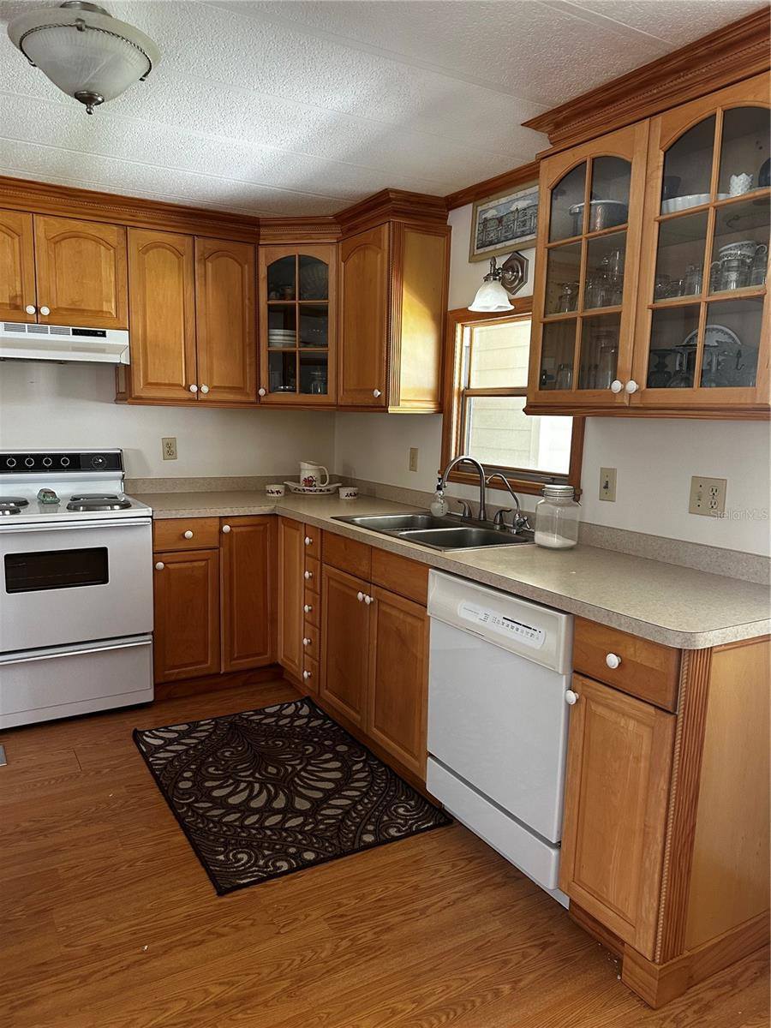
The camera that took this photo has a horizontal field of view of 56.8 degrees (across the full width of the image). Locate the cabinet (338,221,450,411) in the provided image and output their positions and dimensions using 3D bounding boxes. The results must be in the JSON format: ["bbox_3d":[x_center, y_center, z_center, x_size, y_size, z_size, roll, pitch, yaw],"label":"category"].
[{"bbox_3d":[0.016,-0.879,3.342,0.315,0.805,0.487,-3,9,-30],"label":"cabinet"}]

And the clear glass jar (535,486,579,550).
[{"bbox_3d":[0.612,0.006,2.511,0.151,0.209,0.151,1,8,0],"label":"clear glass jar"}]

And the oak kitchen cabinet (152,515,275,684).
[{"bbox_3d":[-0.931,0.355,3.578,0.587,0.782,0.611,-3,9,-31],"label":"oak kitchen cabinet"}]

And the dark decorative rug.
[{"bbox_3d":[-0.422,0.964,2.673,0.789,0.010,1.169,-3,9,-31],"label":"dark decorative rug"}]

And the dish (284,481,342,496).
[{"bbox_3d":[-0.395,-0.144,3.982,0.335,0.050,0.200,2,8,2],"label":"dish"}]

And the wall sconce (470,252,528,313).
[{"bbox_3d":[0.425,-0.913,2.770,0.209,0.230,0.176,-3,9,-31],"label":"wall sconce"}]

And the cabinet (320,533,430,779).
[{"bbox_3d":[0.188,0.484,2.892,0.600,0.795,0.880,-3,9,-30],"label":"cabinet"}]

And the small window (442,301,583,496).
[{"bbox_3d":[0.509,-0.477,2.866,0.080,0.742,0.870,-3,9,-30],"label":"small window"}]

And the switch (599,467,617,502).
[{"bbox_3d":[0.768,-0.099,2.463,0.014,0.115,0.069,-3,9,-31],"label":"switch"}]

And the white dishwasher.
[{"bbox_3d":[0.536,0.620,2.248,0.600,0.857,0.605,-3,9,-30],"label":"white dishwasher"}]

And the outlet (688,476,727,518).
[{"bbox_3d":[0.956,-0.051,2.112,0.008,0.113,0.116,-3,9,-30],"label":"outlet"}]

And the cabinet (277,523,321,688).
[{"bbox_3d":[-0.140,0.398,3.418,0.601,0.782,0.475,-3,9,-31],"label":"cabinet"}]

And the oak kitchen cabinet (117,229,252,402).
[{"bbox_3d":[-0.991,-0.932,3.531,0.613,0.783,0.340,-3,9,-31],"label":"oak kitchen cabinet"}]

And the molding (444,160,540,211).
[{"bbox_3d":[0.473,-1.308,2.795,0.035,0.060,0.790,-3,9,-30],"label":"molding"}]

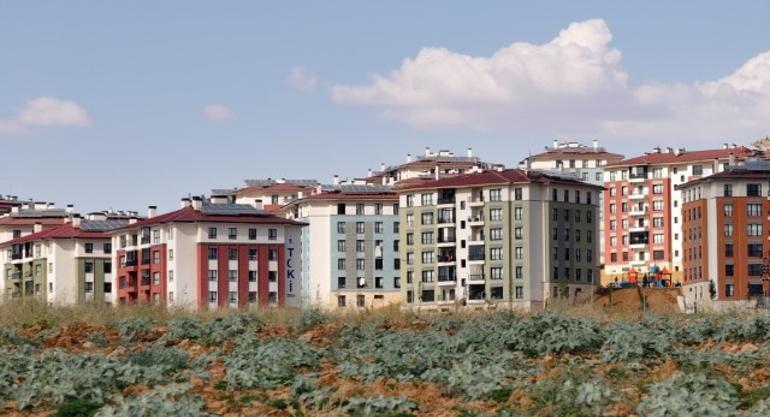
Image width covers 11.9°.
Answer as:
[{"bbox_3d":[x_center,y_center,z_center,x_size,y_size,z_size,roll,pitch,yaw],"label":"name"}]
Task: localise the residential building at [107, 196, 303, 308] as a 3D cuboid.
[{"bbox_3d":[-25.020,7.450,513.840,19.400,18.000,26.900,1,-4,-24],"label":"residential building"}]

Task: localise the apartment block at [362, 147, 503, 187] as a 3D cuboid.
[{"bbox_3d":[9.070,-1.140,757.090,19.400,22.000,26.900,1,-4,-19],"label":"apartment block"}]

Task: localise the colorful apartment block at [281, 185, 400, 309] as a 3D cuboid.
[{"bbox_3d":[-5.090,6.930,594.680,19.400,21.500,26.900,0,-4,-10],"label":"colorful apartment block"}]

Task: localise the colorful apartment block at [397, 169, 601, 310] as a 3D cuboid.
[{"bbox_3d":[17.590,5.110,556.670,26.900,22.200,19.400,-4,-5,38],"label":"colorful apartment block"}]

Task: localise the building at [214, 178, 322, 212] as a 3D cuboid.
[{"bbox_3d":[-22.690,5.220,732.020,19.400,22.000,26.900,0,-4,-12],"label":"building"}]

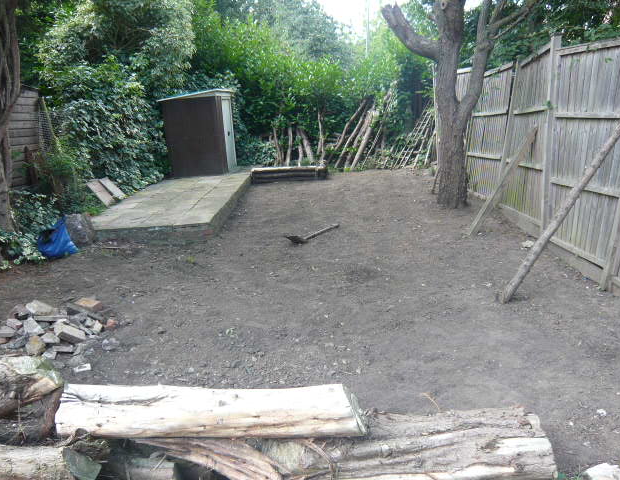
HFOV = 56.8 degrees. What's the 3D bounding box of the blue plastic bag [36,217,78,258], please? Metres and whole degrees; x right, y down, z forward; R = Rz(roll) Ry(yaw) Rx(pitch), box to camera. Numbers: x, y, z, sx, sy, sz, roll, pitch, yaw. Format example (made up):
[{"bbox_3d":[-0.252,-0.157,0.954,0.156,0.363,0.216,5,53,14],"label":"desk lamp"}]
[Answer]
[{"bbox_3d":[-2.922,0.008,6.621,0.420,0.390,0.340,-6,13,-18],"label":"blue plastic bag"}]

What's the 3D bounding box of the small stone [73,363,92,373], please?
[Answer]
[{"bbox_3d":[-1.396,0.787,3.542,0.100,0.035,0.060,-5,13,-14],"label":"small stone"}]

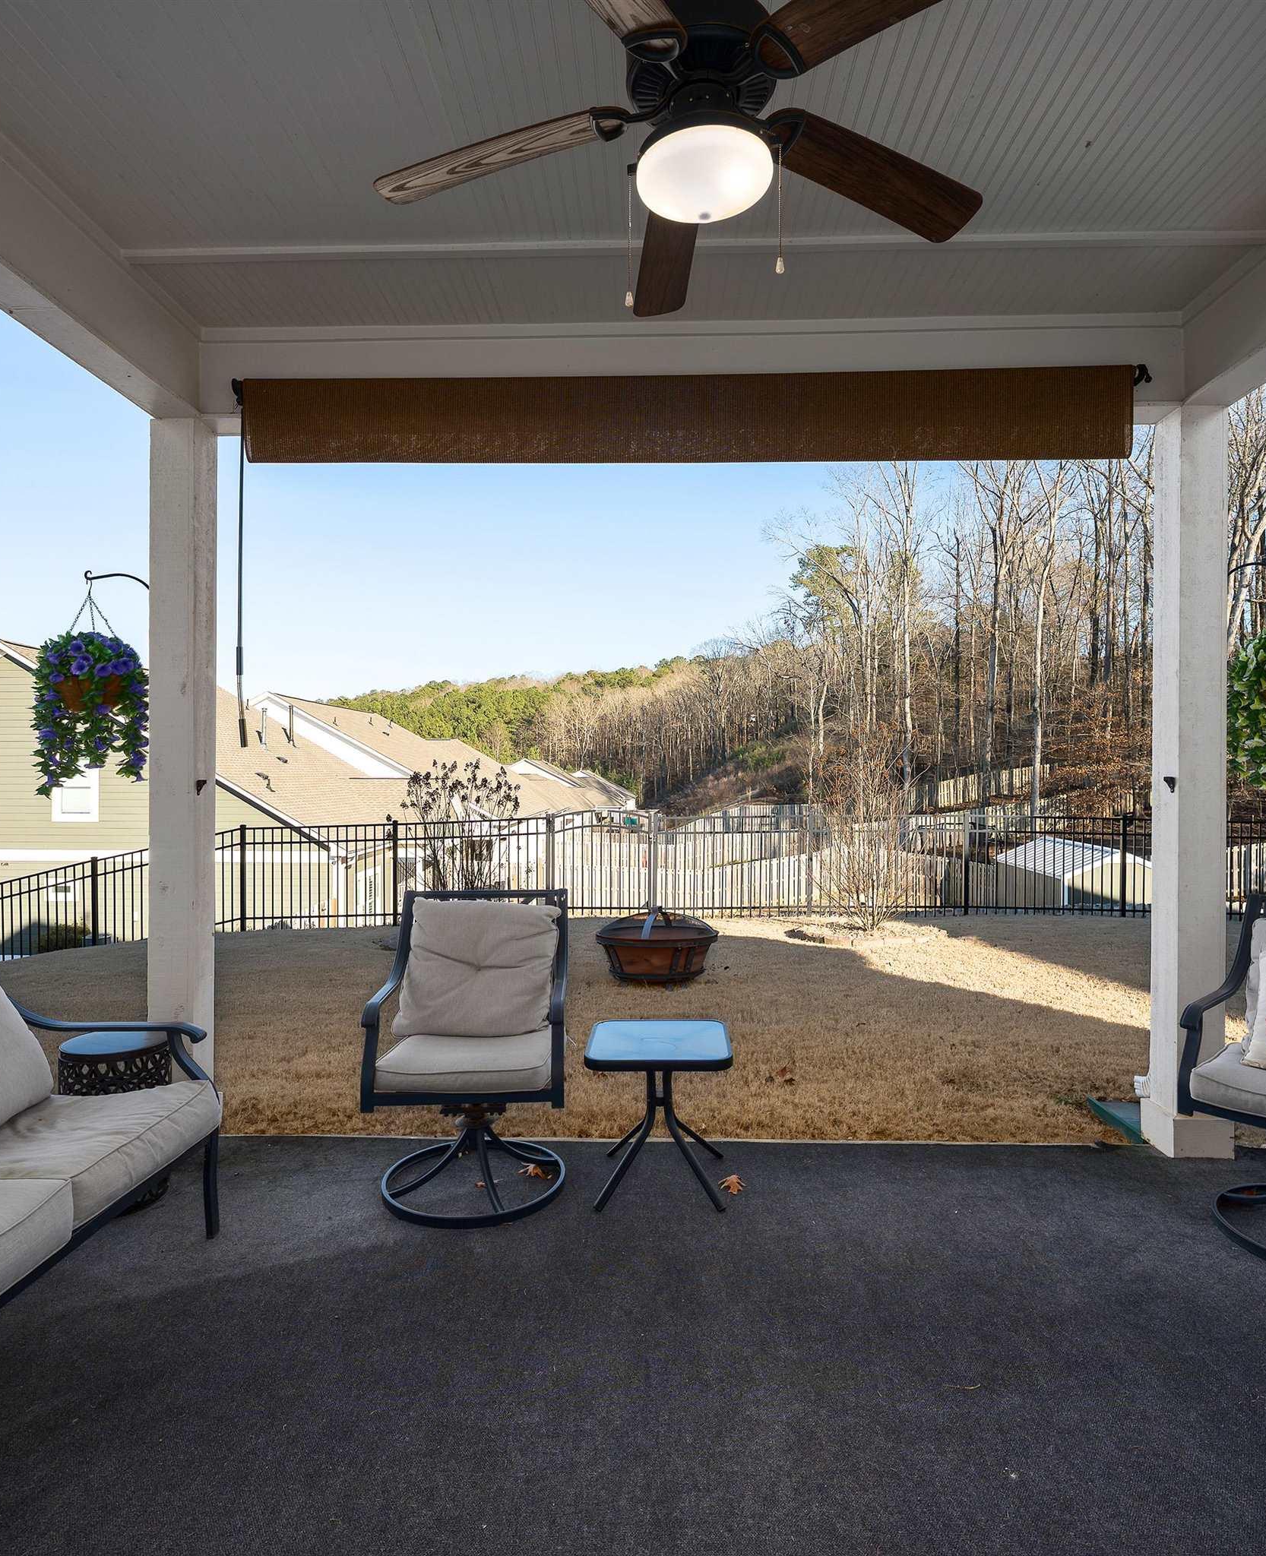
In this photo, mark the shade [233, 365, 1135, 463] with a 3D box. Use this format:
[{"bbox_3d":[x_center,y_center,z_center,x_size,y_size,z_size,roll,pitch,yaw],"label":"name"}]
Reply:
[{"bbox_3d":[0.154,-1.213,3.063,3.012,0.286,0.100,0,0,2],"label":"shade"}]

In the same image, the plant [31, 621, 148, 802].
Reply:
[{"bbox_3d":[-1.964,-0.246,3.285,0.385,0.610,0.385,0,0,2],"label":"plant"}]

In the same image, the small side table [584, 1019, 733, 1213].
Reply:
[{"bbox_3d":[0.084,1.065,2.900,0.448,0.456,0.448,0,0,2],"label":"small side table"}]

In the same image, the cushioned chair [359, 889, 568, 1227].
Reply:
[{"bbox_3d":[-0.499,0.840,2.890,0.593,0.904,0.596,0,0,-2],"label":"cushioned chair"}]

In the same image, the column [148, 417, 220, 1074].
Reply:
[{"bbox_3d":[-1.614,0.010,3.282,0.195,2.557,0.195,0,0,2],"label":"column"}]

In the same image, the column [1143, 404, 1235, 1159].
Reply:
[{"bbox_3d":[1.941,0.014,3.168,0.200,2.557,0.200,0,0,2],"label":"column"}]

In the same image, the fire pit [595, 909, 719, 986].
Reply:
[{"bbox_3d":[0.160,1.079,5.904,0.795,0.450,0.795,0,0,2],"label":"fire pit"}]

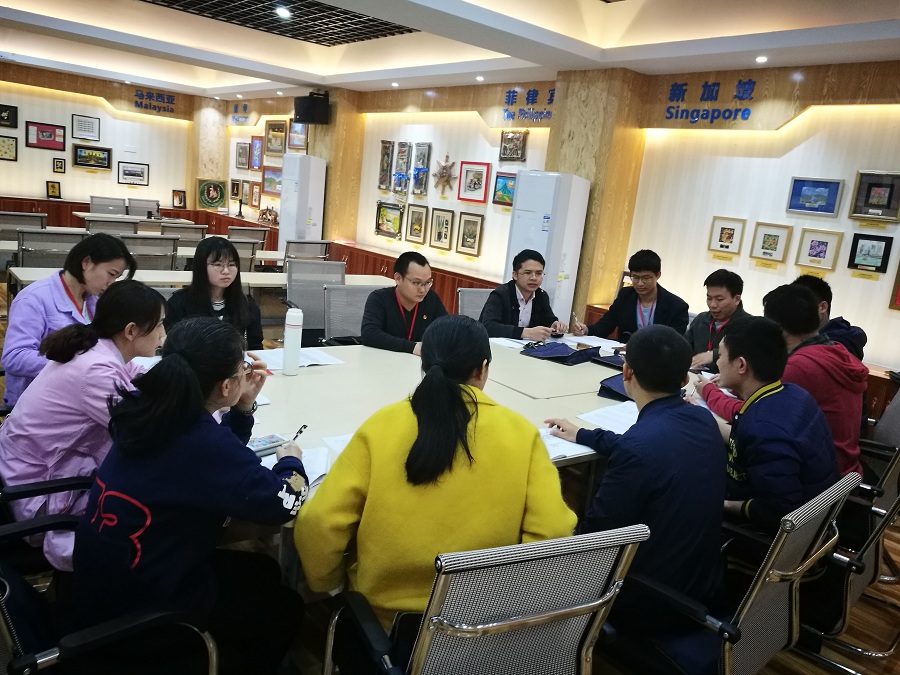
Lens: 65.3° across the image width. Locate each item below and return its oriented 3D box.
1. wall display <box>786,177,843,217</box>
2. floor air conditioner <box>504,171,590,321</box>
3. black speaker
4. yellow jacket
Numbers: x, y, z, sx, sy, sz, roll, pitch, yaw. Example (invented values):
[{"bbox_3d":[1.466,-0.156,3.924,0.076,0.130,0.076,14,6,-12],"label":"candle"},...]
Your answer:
[{"bbox_3d":[2.490,-0.964,4.812,0.030,0.242,0.350,-5,16,-40],"label":"wall display"},{"bbox_3d":[0.771,-0.481,5.975,0.340,1.780,0.500,-5,16,-40],"label":"floor air conditioner"},{"bbox_3d":[-1.702,-2.794,8.660,0.400,0.300,0.270,14,14,33],"label":"black speaker"},{"bbox_3d":[-0.065,0.395,1.928,0.700,0.580,0.440,1,13,-21],"label":"yellow jacket"}]

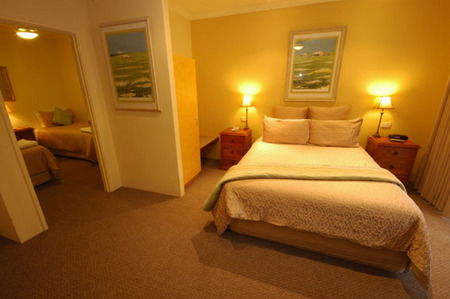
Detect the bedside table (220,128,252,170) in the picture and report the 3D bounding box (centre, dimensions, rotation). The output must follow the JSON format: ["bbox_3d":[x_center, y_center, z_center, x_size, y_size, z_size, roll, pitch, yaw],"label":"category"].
[{"bbox_3d":[0.209,0.011,3.500,0.486,0.708,0.429,5,19,19],"label":"bedside table"}]

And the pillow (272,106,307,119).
[{"bbox_3d":[1.065,-0.406,3.156,0.586,0.572,0.157,5,9,19],"label":"pillow"}]

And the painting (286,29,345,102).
[{"bbox_3d":[1.370,-1.277,2.915,0.754,1.041,0.034,5,19,19],"label":"painting"}]

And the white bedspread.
[{"bbox_3d":[1.028,0.377,2.386,1.659,0.522,1.916,5,19,19],"label":"white bedspread"}]

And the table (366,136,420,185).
[{"bbox_3d":[2.379,0.213,2.768,0.479,0.708,0.429,5,19,19],"label":"table"}]

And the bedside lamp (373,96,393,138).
[{"bbox_3d":[2.243,-0.461,2.696,0.200,0.615,0.200,5,19,19],"label":"bedside lamp"}]

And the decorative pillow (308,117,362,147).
[{"bbox_3d":[1.621,-0.257,2.852,0.701,0.458,0.165,5,1,19],"label":"decorative pillow"}]

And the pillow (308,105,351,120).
[{"bbox_3d":[1.603,-0.361,2.969,0.586,0.572,0.157,5,9,19],"label":"pillow"}]

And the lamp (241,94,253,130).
[{"bbox_3d":[0.389,-0.640,3.334,0.200,0.629,0.200,5,19,19],"label":"lamp"}]

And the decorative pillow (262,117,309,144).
[{"bbox_3d":[0.975,-0.312,3.077,0.686,0.458,0.165,5,1,19],"label":"decorative pillow"}]

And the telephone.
[{"bbox_3d":[2.459,-0.157,2.666,0.214,0.071,0.186,5,19,19],"label":"telephone"}]

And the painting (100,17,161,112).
[{"bbox_3d":[-1.119,-0.951,2.231,0.686,0.962,0.034,5,19,19],"label":"painting"}]

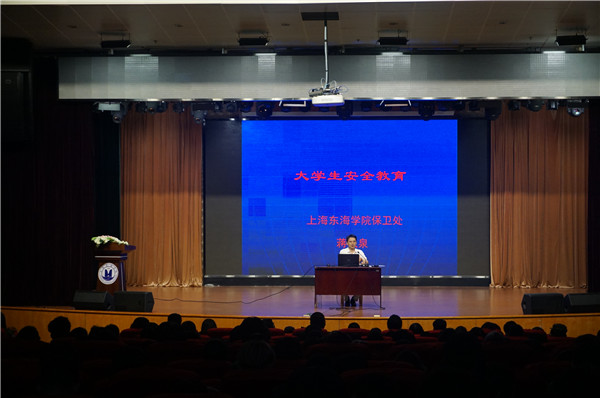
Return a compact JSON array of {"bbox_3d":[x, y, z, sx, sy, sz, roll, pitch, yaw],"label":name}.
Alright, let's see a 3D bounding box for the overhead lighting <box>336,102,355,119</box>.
[{"bbox_3d":[0.893,-1.768,24.600,0.330,0.430,0.320,0,0,3],"label":"overhead lighting"}]

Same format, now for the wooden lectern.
[{"bbox_3d":[-3.430,1.404,23.200,0.620,1.160,0.500,0,0,12],"label":"wooden lectern"}]

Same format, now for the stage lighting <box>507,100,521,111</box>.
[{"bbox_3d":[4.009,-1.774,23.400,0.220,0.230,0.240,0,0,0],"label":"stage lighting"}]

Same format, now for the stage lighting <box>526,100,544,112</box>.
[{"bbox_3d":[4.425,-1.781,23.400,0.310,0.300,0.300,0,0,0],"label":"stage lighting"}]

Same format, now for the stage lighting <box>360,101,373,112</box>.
[{"bbox_3d":[1.311,-1.833,24.600,0.220,0.270,0.270,0,0,3],"label":"stage lighting"}]

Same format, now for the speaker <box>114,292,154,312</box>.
[{"bbox_3d":[-2.965,1.830,22.303,0.600,0.335,0.420,0,0,15],"label":"speaker"}]

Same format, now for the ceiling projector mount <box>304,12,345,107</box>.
[{"bbox_3d":[0.392,-2.226,20.200,0.680,1.470,0.580,0,0,3],"label":"ceiling projector mount"}]

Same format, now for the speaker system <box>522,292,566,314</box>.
[{"bbox_3d":[4.217,1.827,21.700,0.660,0.370,0.400,0,0,-8],"label":"speaker system"}]

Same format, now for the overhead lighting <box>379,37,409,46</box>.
[{"bbox_3d":[1.582,-2.654,21.000,0.500,0.160,0.250,0,0,3],"label":"overhead lighting"}]

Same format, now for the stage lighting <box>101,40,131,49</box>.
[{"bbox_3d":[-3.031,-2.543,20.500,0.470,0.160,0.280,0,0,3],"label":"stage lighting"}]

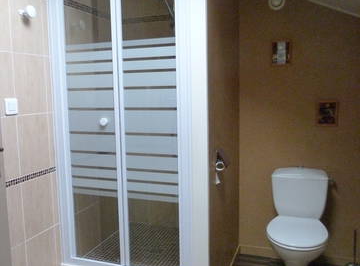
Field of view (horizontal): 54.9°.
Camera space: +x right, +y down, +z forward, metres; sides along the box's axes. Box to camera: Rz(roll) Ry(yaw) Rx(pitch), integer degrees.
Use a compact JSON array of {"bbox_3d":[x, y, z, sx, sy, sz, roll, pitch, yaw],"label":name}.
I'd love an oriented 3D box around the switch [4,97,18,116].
[{"bbox_3d":[-0.871,-0.140,1.792,0.012,0.081,0.075,2,7,20],"label":"switch"}]

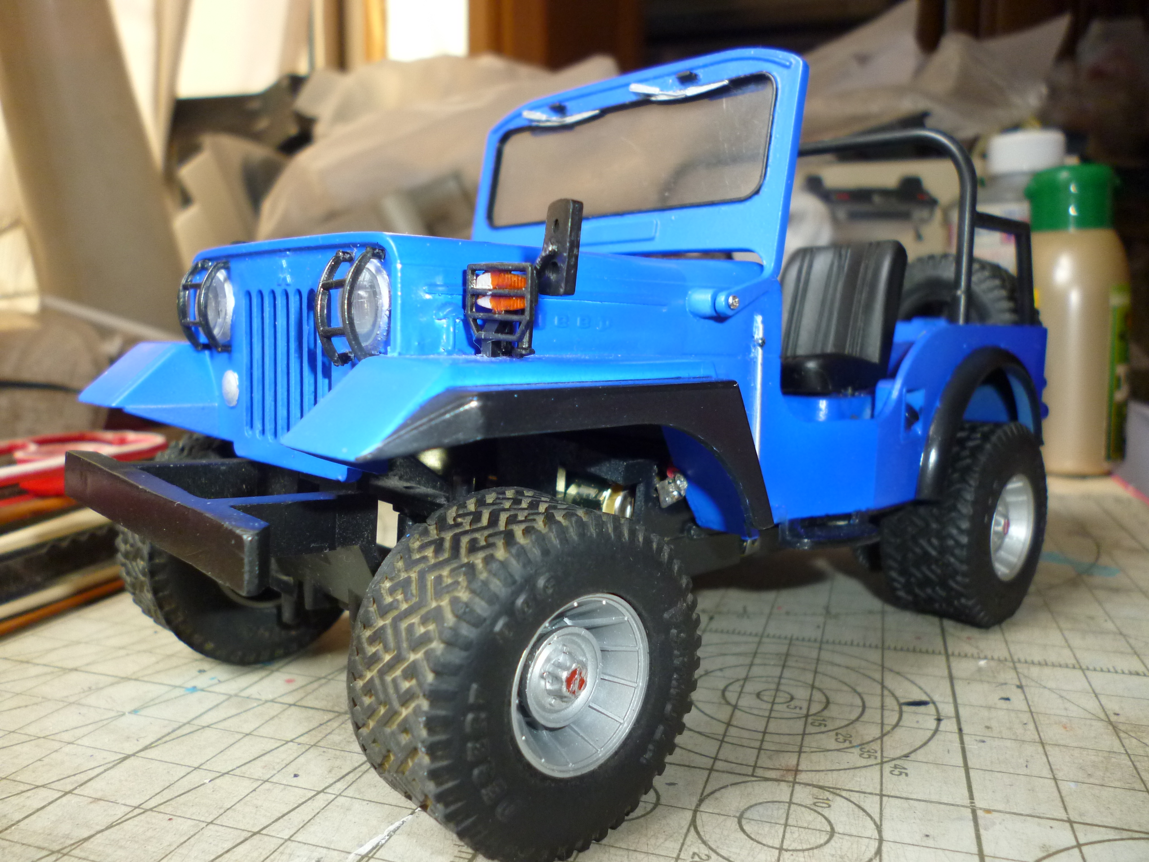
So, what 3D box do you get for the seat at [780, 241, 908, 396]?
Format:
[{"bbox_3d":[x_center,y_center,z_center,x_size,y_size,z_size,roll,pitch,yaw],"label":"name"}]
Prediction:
[{"bbox_3d":[0.042,-0.020,0.162,0.026,0.025,0.021,-7,10,-42],"label":"seat"}]

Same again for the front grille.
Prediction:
[{"bbox_3d":[-0.035,-0.008,0.116,0.002,0.020,0.023,-7,10,-42],"label":"front grille"}]

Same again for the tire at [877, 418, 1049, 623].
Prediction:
[{"bbox_3d":[0.071,0.016,0.168,0.037,0.037,0.016,-7,10,-42],"label":"tire"}]

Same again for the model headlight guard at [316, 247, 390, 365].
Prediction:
[{"bbox_3d":[-0.024,-0.013,0.098,0.005,0.012,0.008,-7,10,-42],"label":"model headlight guard"}]

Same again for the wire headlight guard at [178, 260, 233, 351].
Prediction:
[{"bbox_3d":[-0.051,-0.017,0.127,0.005,0.012,0.008,-7,10,-42],"label":"wire headlight guard"}]

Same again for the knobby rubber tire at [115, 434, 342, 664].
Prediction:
[{"bbox_3d":[-0.053,0.018,0.153,0.037,0.037,0.016,-7,10,-42],"label":"knobby rubber tire"}]

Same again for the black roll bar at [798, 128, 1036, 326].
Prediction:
[{"bbox_3d":[0.057,-0.040,0.198,0.035,0.035,0.072,-7,10,-42],"label":"black roll bar"}]

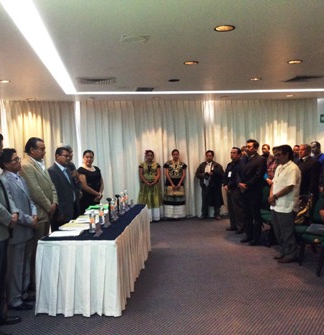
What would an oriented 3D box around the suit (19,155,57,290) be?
[{"bbox_3d":[-1.370,0.626,4.664,0.380,1.500,0.520,0,4,22],"label":"suit"}]

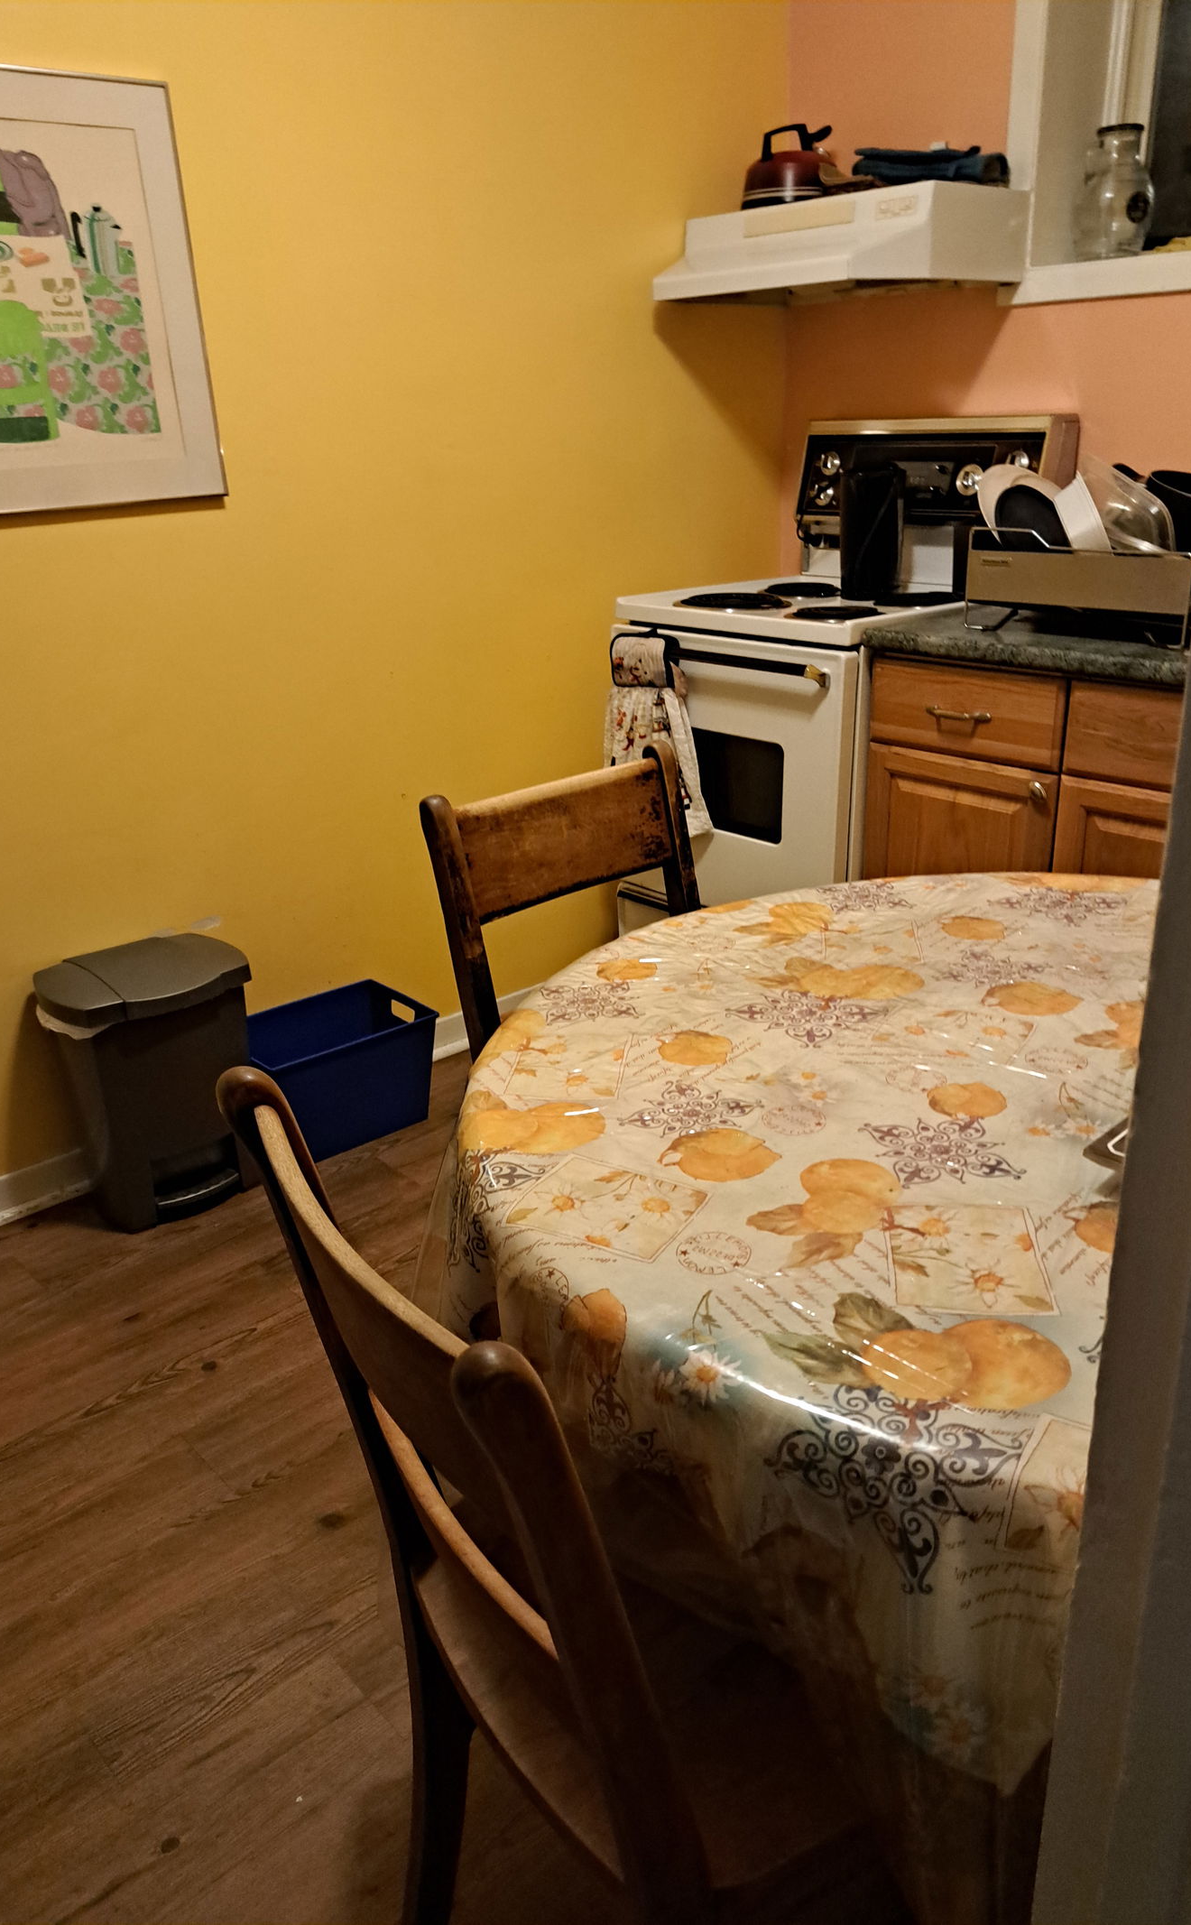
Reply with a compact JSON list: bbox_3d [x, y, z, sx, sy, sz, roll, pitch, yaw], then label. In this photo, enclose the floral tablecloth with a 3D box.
[{"bbox_3d":[0.440,0.260,1.083,1.130,0.360,1.130,-20,28,-35],"label":"floral tablecloth"}]

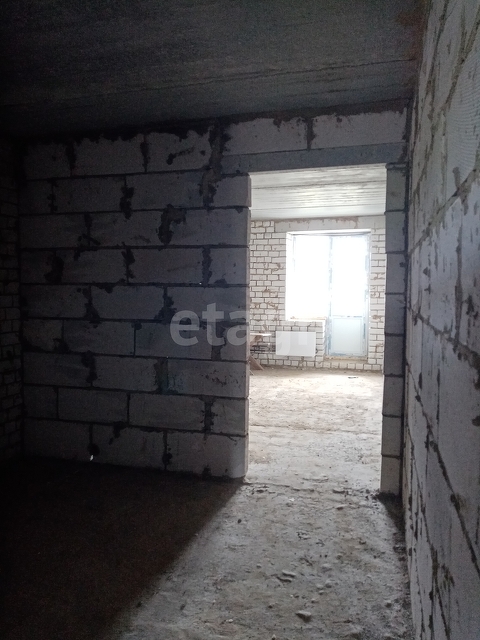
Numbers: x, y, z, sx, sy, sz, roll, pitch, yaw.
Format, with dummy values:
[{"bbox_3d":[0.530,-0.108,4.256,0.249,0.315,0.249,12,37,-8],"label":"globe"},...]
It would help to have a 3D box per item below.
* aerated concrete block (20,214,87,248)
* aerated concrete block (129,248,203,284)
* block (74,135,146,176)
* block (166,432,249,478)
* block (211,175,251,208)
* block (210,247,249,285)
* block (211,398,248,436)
[{"bbox_3d":[-1.404,-0.671,3.701,0.580,0.250,0.100,1,3,14],"label":"aerated concrete block"},{"bbox_3d":[-0.522,-0.384,3.503,0.585,0.250,0.100,1,3,14],"label":"aerated concrete block"},{"bbox_3d":[-0.954,-1.195,3.564,0.580,0.250,0.100,1,3,14],"label":"block"},{"bbox_3d":[-0.236,0.953,3.505,0.597,0.265,0.100,1,3,14],"label":"block"},{"bbox_3d":[-0.050,-0.887,3.361,0.249,0.207,0.100,1,3,14],"label":"block"},{"bbox_3d":[-0.070,-0.374,3.394,0.264,0.250,0.100,1,3,14],"label":"block"},{"bbox_3d":[-0.071,0.683,3.451,0.248,0.250,0.100,1,3,14],"label":"block"}]

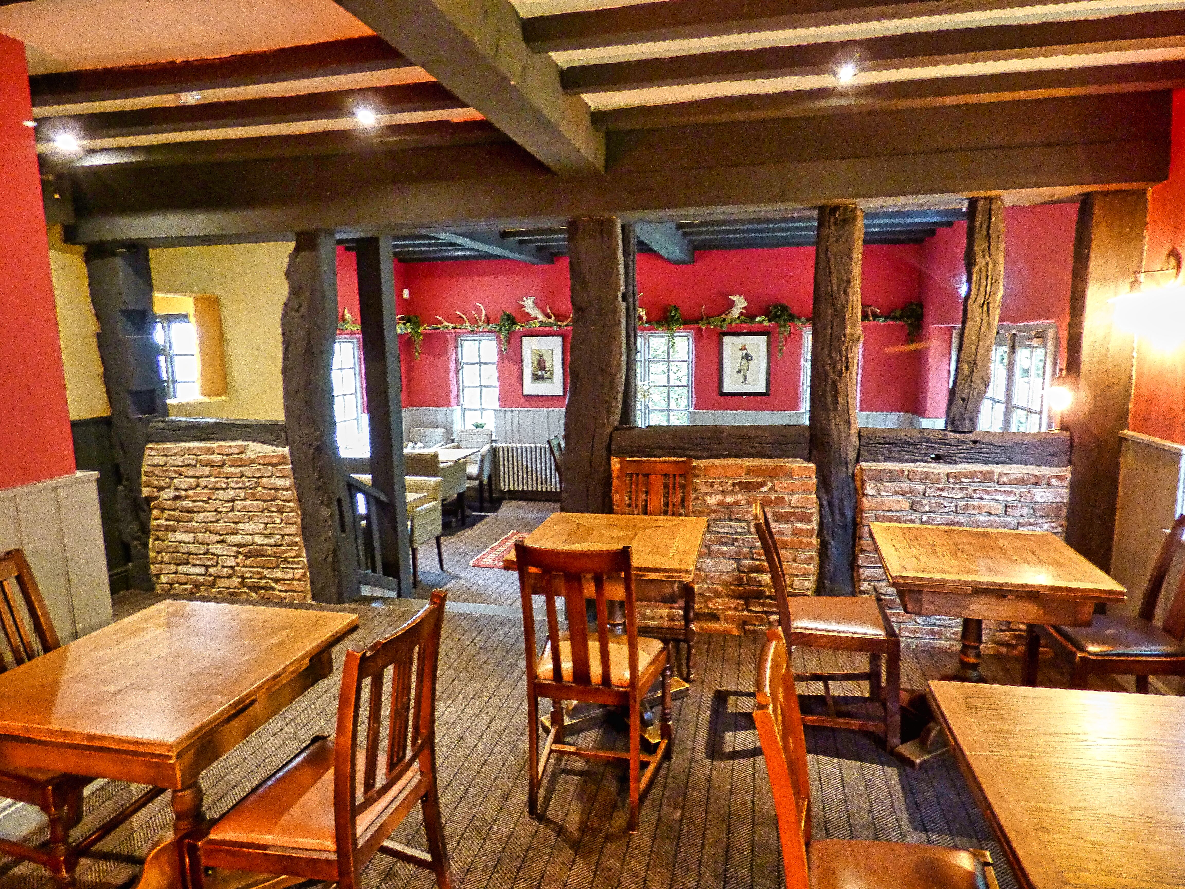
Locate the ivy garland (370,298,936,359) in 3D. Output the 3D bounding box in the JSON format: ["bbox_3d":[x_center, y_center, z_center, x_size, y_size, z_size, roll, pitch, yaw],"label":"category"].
[{"bbox_3d":[0.502,-1.290,7.790,6.008,0.690,0.246,1,9,12],"label":"ivy garland"}]

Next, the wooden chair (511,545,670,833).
[{"bbox_3d":[0.031,0.761,2.379,0.473,0.985,0.522,1,9,14],"label":"wooden chair"}]

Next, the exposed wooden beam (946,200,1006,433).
[{"bbox_3d":[1.835,-0.618,3.312,0.177,1.084,0.158,1,9,12],"label":"exposed wooden beam"}]

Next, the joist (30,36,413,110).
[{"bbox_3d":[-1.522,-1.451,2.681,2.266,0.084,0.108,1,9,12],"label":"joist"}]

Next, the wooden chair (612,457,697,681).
[{"bbox_3d":[0.296,0.581,3.380,0.440,0.976,0.512,1,9,13],"label":"wooden chair"}]

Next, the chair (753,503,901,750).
[{"bbox_3d":[0.940,0.709,2.816,0.552,0.880,0.424,1,9,13],"label":"chair"}]

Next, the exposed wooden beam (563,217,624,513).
[{"bbox_3d":[0.009,-0.089,3.763,0.304,2.189,0.208,1,9,12],"label":"exposed wooden beam"}]

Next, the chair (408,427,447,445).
[{"bbox_3d":[-2.043,0.309,8.239,0.502,0.906,0.552,1,9,12],"label":"chair"}]

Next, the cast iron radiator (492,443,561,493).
[{"bbox_3d":[-0.732,0.284,8.344,0.867,0.621,0.148,1,9,12],"label":"cast iron radiator"}]

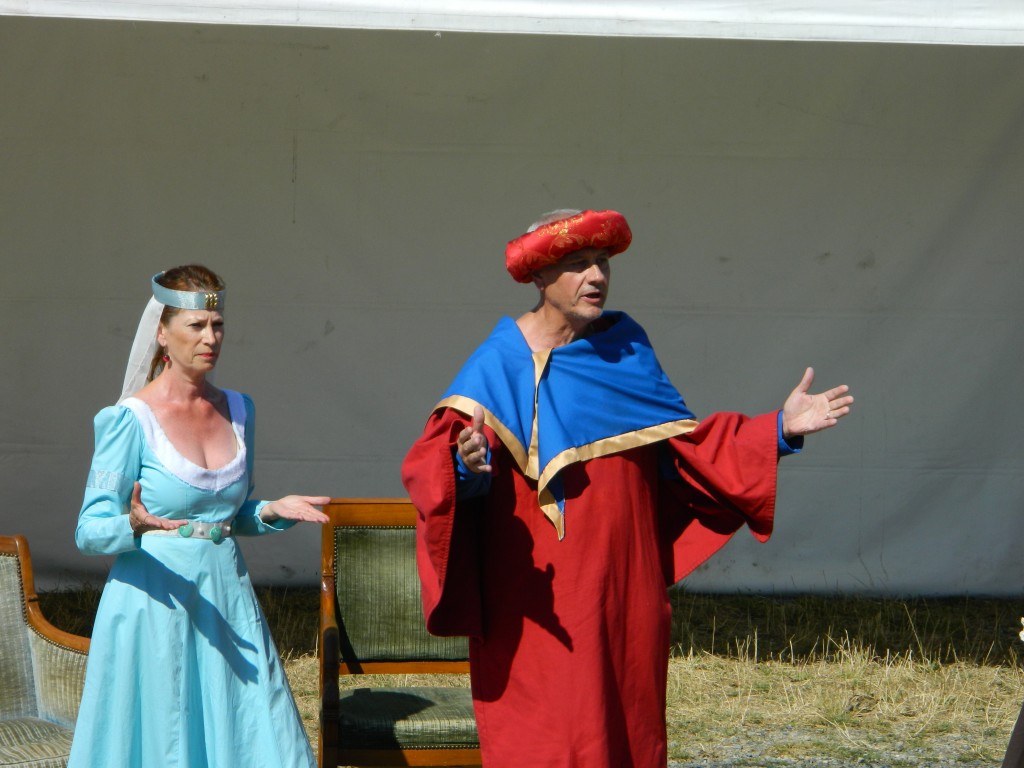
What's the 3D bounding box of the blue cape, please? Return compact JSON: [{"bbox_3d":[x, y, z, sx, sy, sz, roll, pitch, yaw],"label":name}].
[{"bbox_3d":[0.117,0.087,9.350,0.560,0.480,0.400,2,4,12],"label":"blue cape"}]

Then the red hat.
[{"bbox_3d":[0.119,-0.289,9.320,0.260,0.090,0.280,-12,-11,-2],"label":"red hat"}]

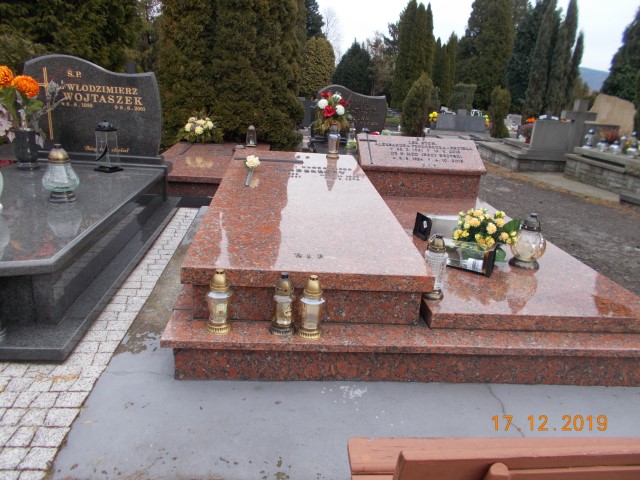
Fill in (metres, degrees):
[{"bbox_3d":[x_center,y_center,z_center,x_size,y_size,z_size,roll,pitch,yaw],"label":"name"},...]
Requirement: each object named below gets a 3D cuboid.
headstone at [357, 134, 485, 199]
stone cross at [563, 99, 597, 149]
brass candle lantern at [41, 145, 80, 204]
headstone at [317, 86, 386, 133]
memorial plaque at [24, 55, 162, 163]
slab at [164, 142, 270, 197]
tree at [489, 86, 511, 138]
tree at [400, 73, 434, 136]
[{"bbox_3d":[0.818,-0.614,3.998,1.021,0.442,0.380,3,19,-6],"label":"headstone"},{"bbox_3d":[4.182,-1.872,7.834,0.527,0.788,0.133,3,19,-6],"label":"stone cross"},{"bbox_3d":[-1.774,-0.459,3.285,0.223,0.384,0.223,3,19,-6],"label":"brass candle lantern"},{"bbox_3d":[0.537,-2.055,7.643,1.120,0.745,0.110,0,19,-14],"label":"headstone"},{"bbox_3d":[-1.688,-0.998,3.644,0.969,0.722,0.085,3,19,-6],"label":"memorial plaque"},{"bbox_3d":[-1.113,-0.790,5.188,1.102,0.228,2.071,3,19,-6],"label":"slab"},{"bbox_3d":[4.314,-3.063,11.891,0.600,1.404,0.600,3,19,-6],"label":"tree"},{"bbox_3d":[2.029,-2.788,10.028,0.646,1.333,0.646,3,19,-6],"label":"tree"}]

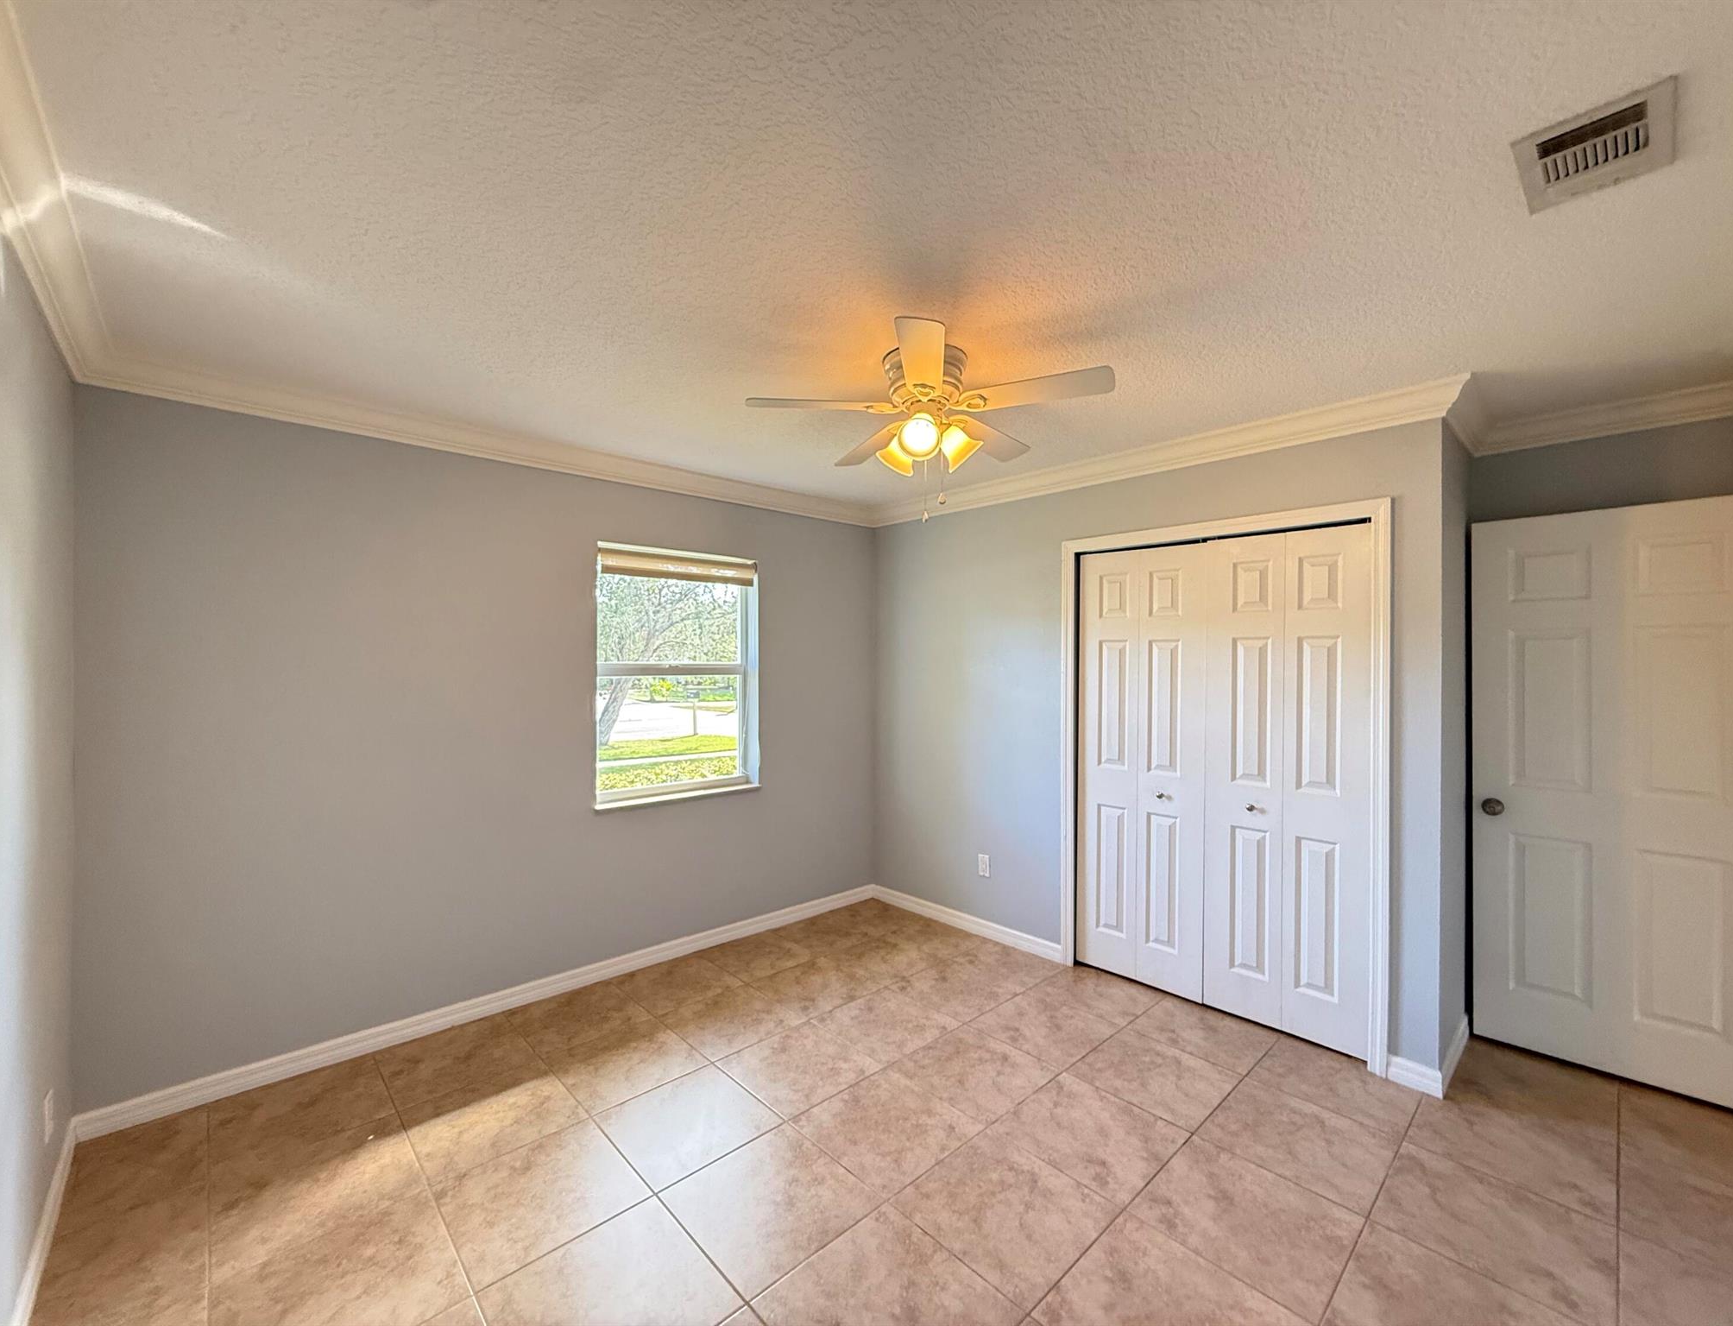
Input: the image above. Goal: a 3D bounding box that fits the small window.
[{"bbox_3d":[-0.954,0.055,3.649,0.904,1.226,0.125,0,0,-43],"label":"small window"}]

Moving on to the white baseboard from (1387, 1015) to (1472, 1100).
[{"bbox_3d":[2.144,1.459,2.720,0.601,0.084,0.163,0,0,-43],"label":"white baseboard"}]

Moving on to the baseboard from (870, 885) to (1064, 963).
[{"bbox_3d":[0.505,1.446,4.044,0.020,0.083,1.329,0,0,-43],"label":"baseboard"}]

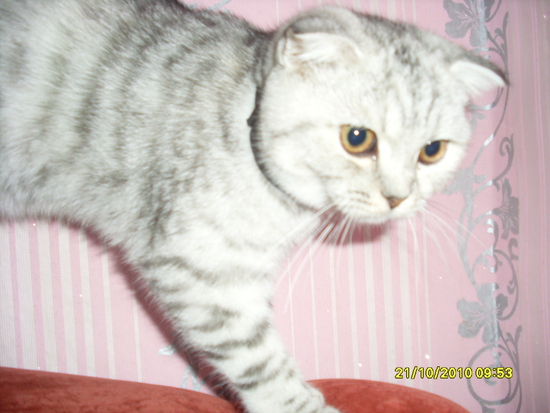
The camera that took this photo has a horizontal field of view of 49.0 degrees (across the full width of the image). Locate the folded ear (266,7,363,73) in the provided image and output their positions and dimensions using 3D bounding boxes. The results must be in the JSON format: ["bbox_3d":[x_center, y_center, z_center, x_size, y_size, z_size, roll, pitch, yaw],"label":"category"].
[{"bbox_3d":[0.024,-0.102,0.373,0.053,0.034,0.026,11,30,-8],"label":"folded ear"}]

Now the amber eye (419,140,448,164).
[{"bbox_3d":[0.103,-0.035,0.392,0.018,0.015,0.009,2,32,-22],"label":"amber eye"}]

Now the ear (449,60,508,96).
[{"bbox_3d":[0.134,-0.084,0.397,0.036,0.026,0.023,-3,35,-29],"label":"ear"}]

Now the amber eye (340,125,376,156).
[{"bbox_3d":[0.051,-0.041,0.368,0.020,0.017,0.009,10,30,-10],"label":"amber eye"}]

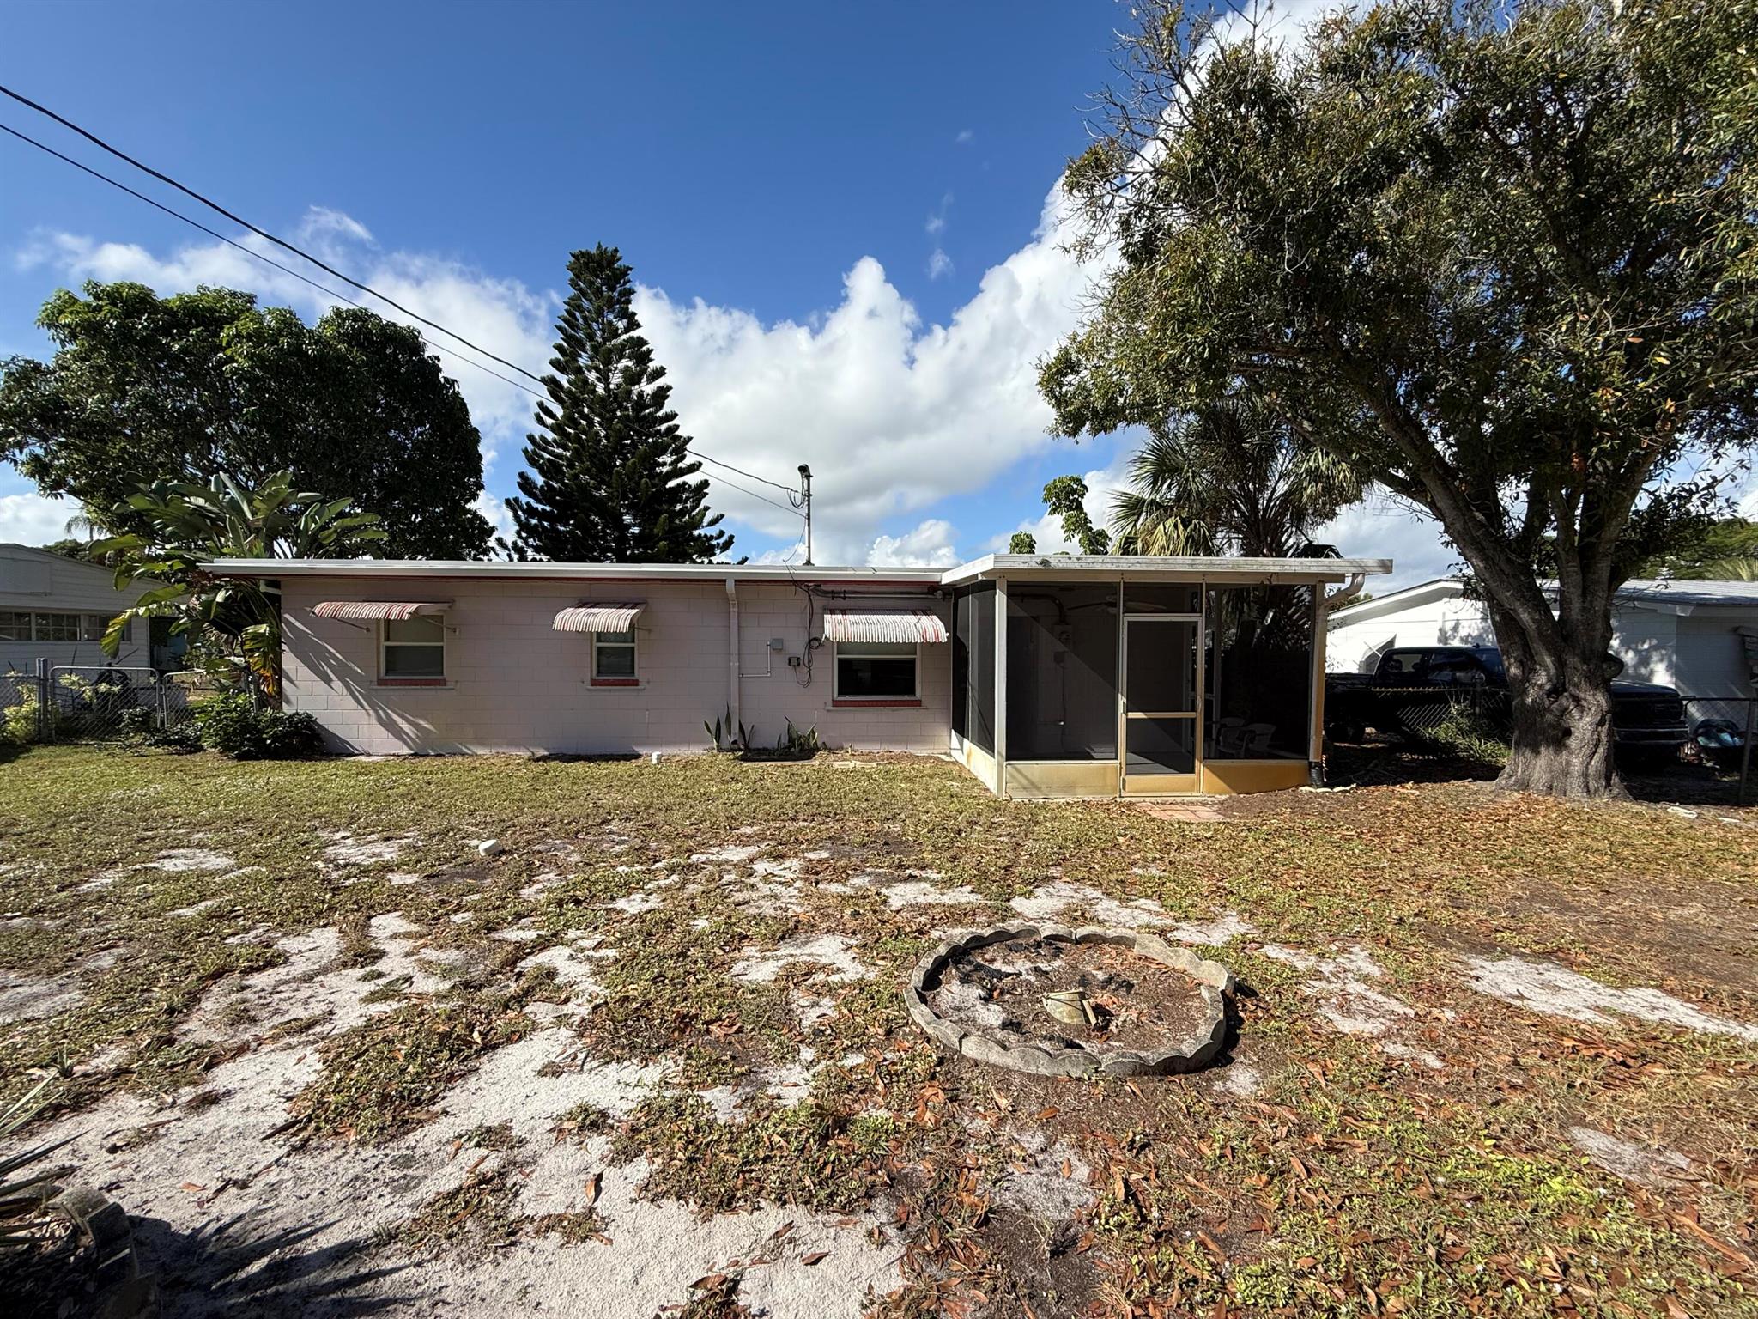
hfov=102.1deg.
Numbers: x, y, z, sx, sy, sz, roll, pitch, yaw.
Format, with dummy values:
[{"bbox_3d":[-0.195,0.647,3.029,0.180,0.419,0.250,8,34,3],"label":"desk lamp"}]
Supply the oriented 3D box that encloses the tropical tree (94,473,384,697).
[{"bbox_3d":[-9.750,-0.735,10.850,4.300,4.200,3.800,0,1,0],"label":"tropical tree"}]

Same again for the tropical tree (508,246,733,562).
[{"bbox_3d":[-8.500,-6.228,23.500,8.000,15.000,8.000,0,1,0],"label":"tropical tree"}]

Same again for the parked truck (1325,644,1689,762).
[{"bbox_3d":[10.900,0.769,13.200,2.030,1.940,5.800,0,1,-6],"label":"parked truck"}]

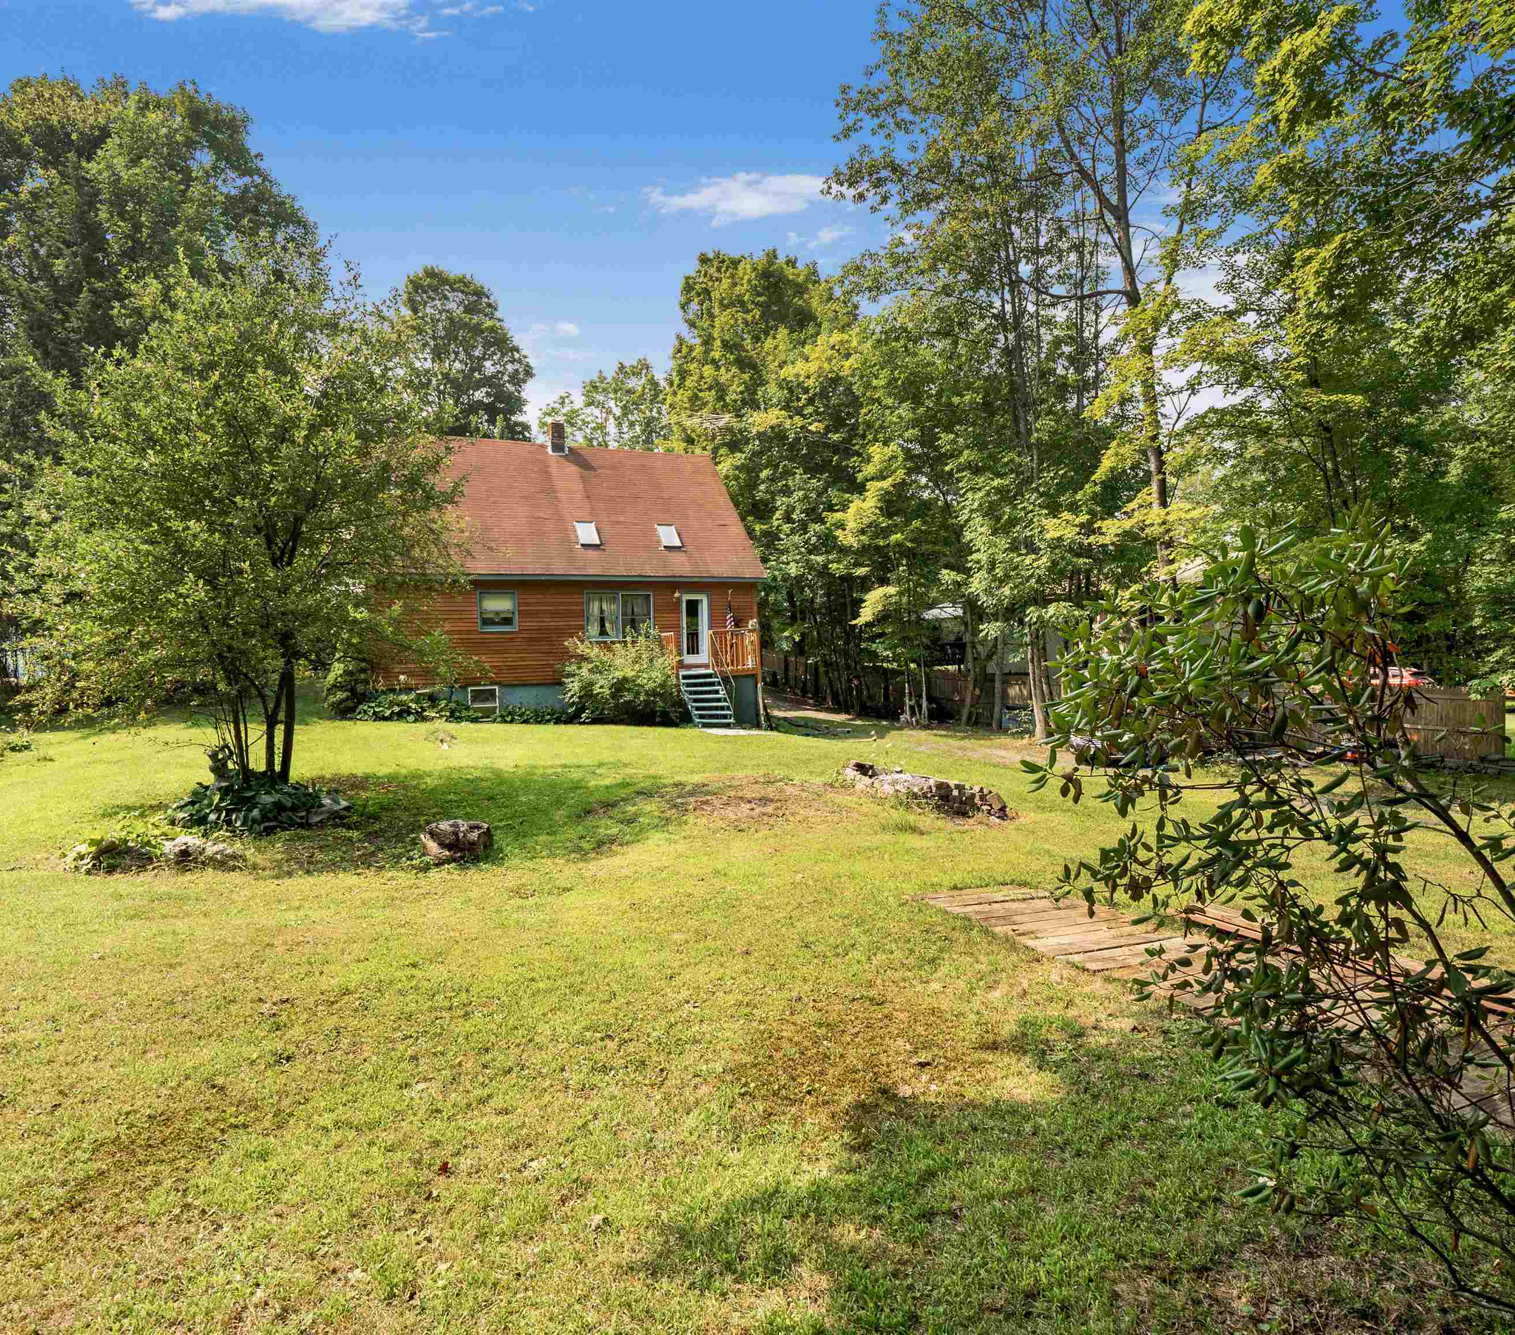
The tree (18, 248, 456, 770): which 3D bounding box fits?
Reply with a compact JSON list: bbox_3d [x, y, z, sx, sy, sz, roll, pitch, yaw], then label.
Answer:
[{"bbox_3d":[-5.851,-1.549,9.400,4.400,6.400,4.300,-2,3,-32],"label":"tree"}]

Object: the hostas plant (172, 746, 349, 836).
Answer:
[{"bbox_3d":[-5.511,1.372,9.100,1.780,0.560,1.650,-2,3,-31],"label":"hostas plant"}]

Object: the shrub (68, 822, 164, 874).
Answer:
[{"bbox_3d":[-5.363,1.519,6.850,0.670,0.310,0.620,-3,3,-38],"label":"shrub"}]

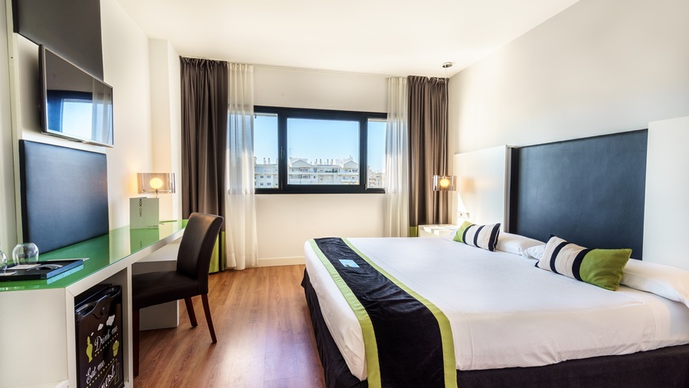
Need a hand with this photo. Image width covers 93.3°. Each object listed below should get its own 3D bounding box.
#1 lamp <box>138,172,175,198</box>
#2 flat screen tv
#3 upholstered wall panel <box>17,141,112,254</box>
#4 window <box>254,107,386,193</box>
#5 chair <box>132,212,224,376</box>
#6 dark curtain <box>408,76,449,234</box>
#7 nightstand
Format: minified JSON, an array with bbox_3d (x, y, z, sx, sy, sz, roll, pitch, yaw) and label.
[{"bbox_3d":[-1.562,0.044,2.723,0.284,0.442,0.284,0,2,-13],"label":"lamp"},{"bbox_3d":[-1.519,-0.510,1.880,0.046,0.391,0.691,0,2,-13],"label":"flat screen tv"},{"bbox_3d":[-1.585,0.017,1.889,0.037,0.555,0.786,0,2,-13],"label":"upholstered wall panel"},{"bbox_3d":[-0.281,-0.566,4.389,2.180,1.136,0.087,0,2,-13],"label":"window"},{"bbox_3d":[-1.154,0.581,2.132,0.447,0.867,0.618,2,3,40],"label":"chair"},{"bbox_3d":[1.179,-0.348,4.548,0.615,2.523,0.142,0,2,-13],"label":"dark curtain"},{"bbox_3d":[1.278,0.683,4.059,0.523,0.529,0.545,0,2,-13],"label":"nightstand"}]

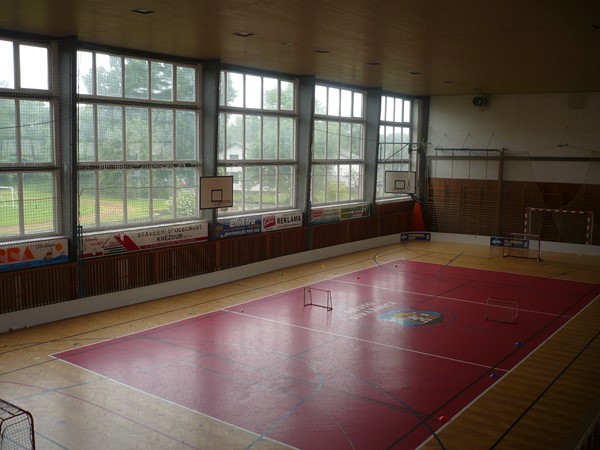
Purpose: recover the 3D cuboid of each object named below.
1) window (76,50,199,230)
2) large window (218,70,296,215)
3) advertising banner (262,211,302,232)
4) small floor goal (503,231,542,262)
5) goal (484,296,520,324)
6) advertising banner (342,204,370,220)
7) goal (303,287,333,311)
[{"bbox_3d":[-5.433,-2.812,20.758,0.150,5.750,5.500,6,8,37],"label":"window"},{"bbox_3d":[-1.836,-3.359,25.504,0.150,5.850,5.550,6,8,37],"label":"large window"},{"bbox_3d":[-0.756,-0.189,26.763,0.050,0.740,2.830,6,8,37],"label":"advertising banner"},{"bbox_3d":[10.969,1.028,29.623,1.660,1.200,0.680,6,8,37],"label":"small floor goal"},{"bbox_3d":[6.076,2.596,18.263,0.870,0.600,0.340,5,8,34],"label":"goal"},{"bbox_3d":[2.864,-0.700,31.545,0.050,0.700,2.900,6,8,37],"label":"advertising banner"},{"bbox_3d":[0.621,2.363,19.561,0.920,0.610,0.320,6,9,39],"label":"goal"}]

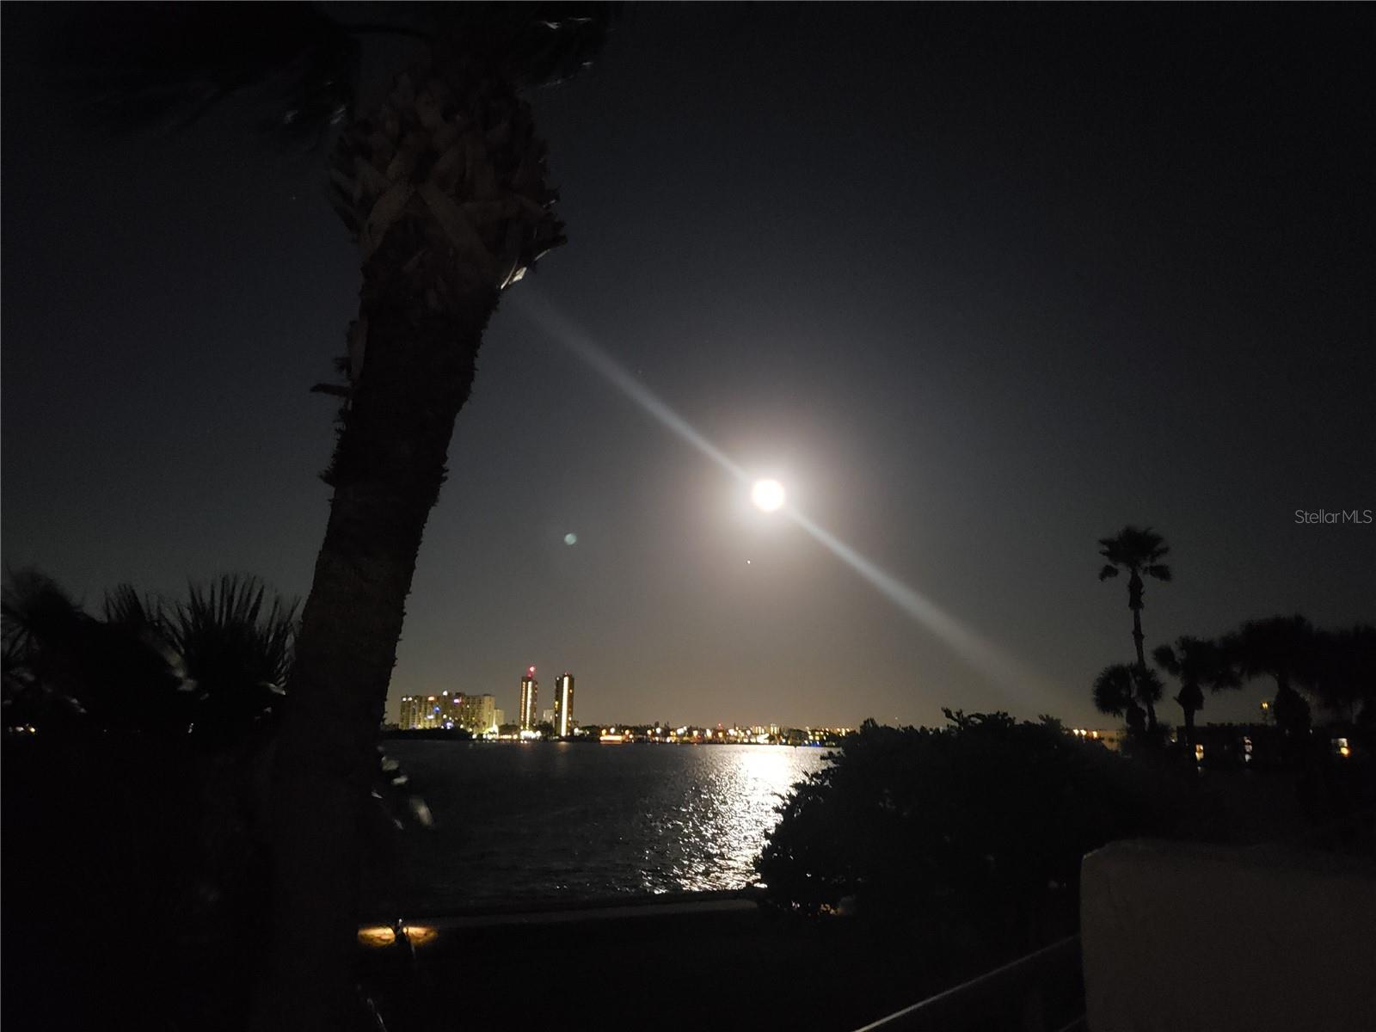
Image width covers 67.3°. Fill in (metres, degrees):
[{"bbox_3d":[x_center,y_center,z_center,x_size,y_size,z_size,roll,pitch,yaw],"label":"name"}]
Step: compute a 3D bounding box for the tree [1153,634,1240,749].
[{"bbox_3d":[18.001,7.208,36.358,3.100,5.980,3.100,-5,-13,25],"label":"tree"}]

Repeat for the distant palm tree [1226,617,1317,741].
[{"bbox_3d":[18.478,6.239,32.477,3.200,6.250,3.200,-6,-14,29],"label":"distant palm tree"}]

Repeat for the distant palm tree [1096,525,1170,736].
[{"bbox_3d":[18.318,5.780,41.781,3.000,11.060,3.000,-4,-13,23],"label":"distant palm tree"}]

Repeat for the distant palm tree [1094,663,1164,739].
[{"bbox_3d":[17.632,8.550,41.183,2.900,5.370,2.900,-4,-13,22],"label":"distant palm tree"}]

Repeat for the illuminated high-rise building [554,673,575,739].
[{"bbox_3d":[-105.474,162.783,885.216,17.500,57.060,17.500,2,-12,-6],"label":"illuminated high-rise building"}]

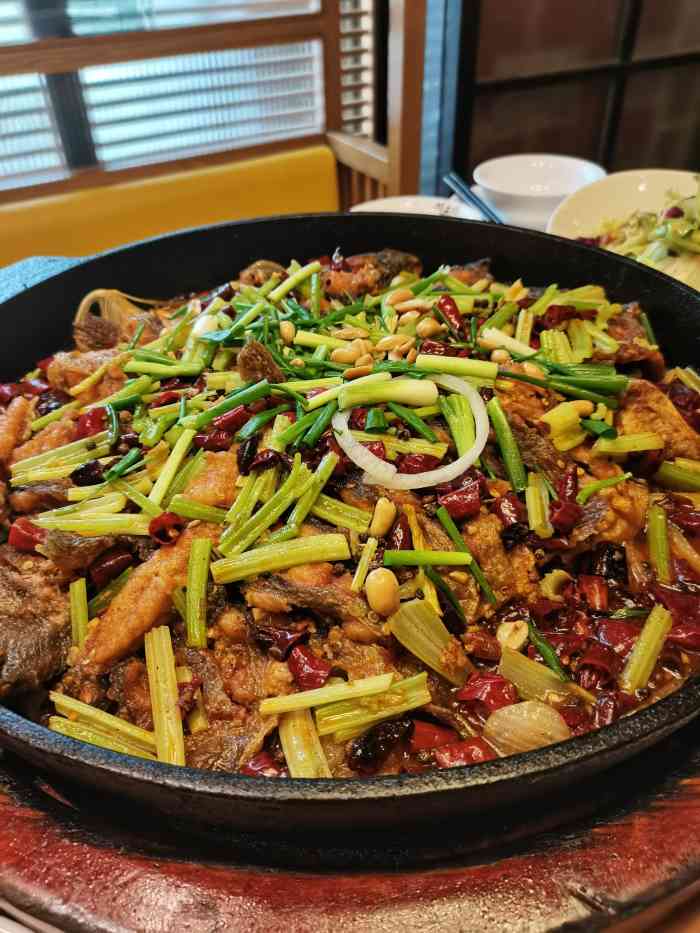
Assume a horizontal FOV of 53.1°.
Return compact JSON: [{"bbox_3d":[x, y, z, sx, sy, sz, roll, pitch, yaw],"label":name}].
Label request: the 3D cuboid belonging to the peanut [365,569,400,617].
[{"bbox_3d":[0.010,0.039,0.216,0.010,0.009,0.016,-3,52,-2],"label":"peanut"}]

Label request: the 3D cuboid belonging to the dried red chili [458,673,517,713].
[{"bbox_3d":[0.036,0.059,0.183,0.015,0.007,0.011,-2,38,-1],"label":"dried red chili"}]

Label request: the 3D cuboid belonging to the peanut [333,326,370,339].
[{"bbox_3d":[0.000,-0.060,0.318,0.016,0.004,0.006,2,39,5],"label":"peanut"}]

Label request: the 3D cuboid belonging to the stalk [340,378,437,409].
[{"bbox_3d":[0.016,-0.030,0.293,0.040,0.009,0.011,-2,39,0],"label":"stalk"}]

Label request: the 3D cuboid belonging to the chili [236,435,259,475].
[{"bbox_3d":[-0.041,-0.005,0.280,0.006,0.006,0.020,3,45,7],"label":"chili"}]

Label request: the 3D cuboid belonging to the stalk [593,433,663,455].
[{"bbox_3d":[0.106,-0.009,0.266,0.031,0.004,0.006,-5,38,-17],"label":"stalk"}]

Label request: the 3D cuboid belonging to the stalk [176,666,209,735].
[{"bbox_3d":[-0.044,0.065,0.195,0.005,0.004,0.018,-15,51,-16],"label":"stalk"}]

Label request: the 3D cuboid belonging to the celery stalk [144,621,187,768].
[{"bbox_3d":[-0.052,0.064,0.196,0.008,0.005,0.043,-10,49,-12],"label":"celery stalk"}]

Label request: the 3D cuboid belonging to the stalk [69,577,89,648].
[{"bbox_3d":[-0.090,0.049,0.233,0.005,0.002,0.023,-6,71,-6],"label":"stalk"}]

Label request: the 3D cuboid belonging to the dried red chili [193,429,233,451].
[{"bbox_3d":[-0.056,-0.011,0.288,0.016,0.007,0.008,-4,39,3],"label":"dried red chili"}]

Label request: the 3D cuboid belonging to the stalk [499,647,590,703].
[{"bbox_3d":[0.052,0.056,0.187,0.023,0.005,0.009,16,41,21],"label":"stalk"}]

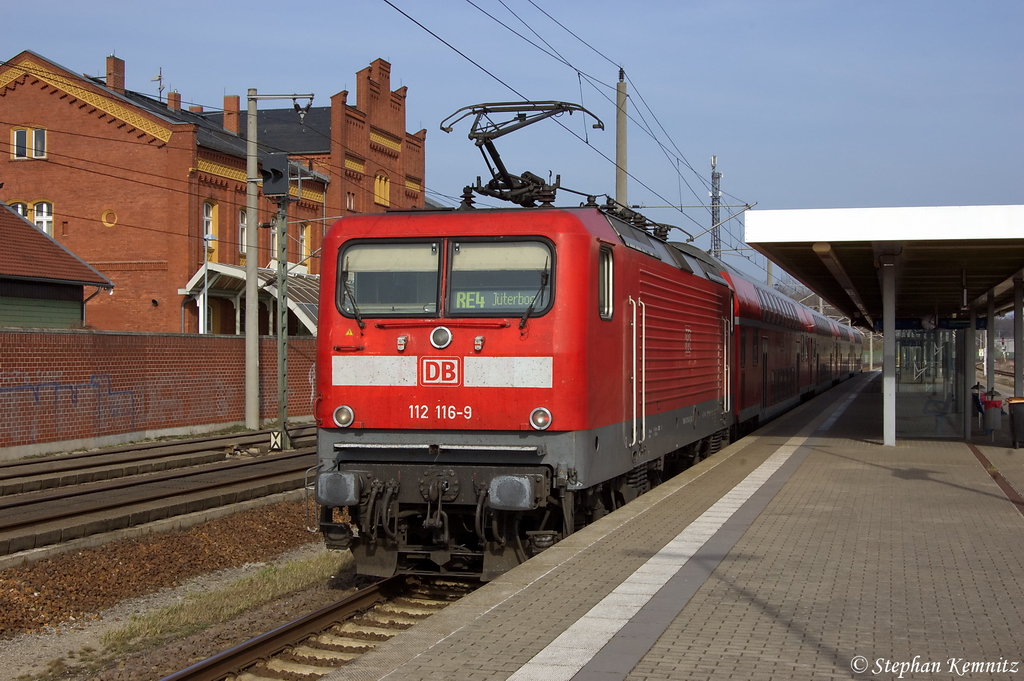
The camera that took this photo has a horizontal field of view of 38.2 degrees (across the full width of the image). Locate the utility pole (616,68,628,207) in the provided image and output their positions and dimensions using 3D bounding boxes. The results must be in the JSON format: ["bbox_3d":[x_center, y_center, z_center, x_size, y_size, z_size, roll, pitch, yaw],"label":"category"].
[{"bbox_3d":[3.209,-2.615,43.187,0.370,10.670,0.370,0,-1,14],"label":"utility pole"}]

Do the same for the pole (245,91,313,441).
[{"bbox_3d":[-6.945,-2.410,44.317,2.200,10.300,0.380,0,-1,14],"label":"pole"}]

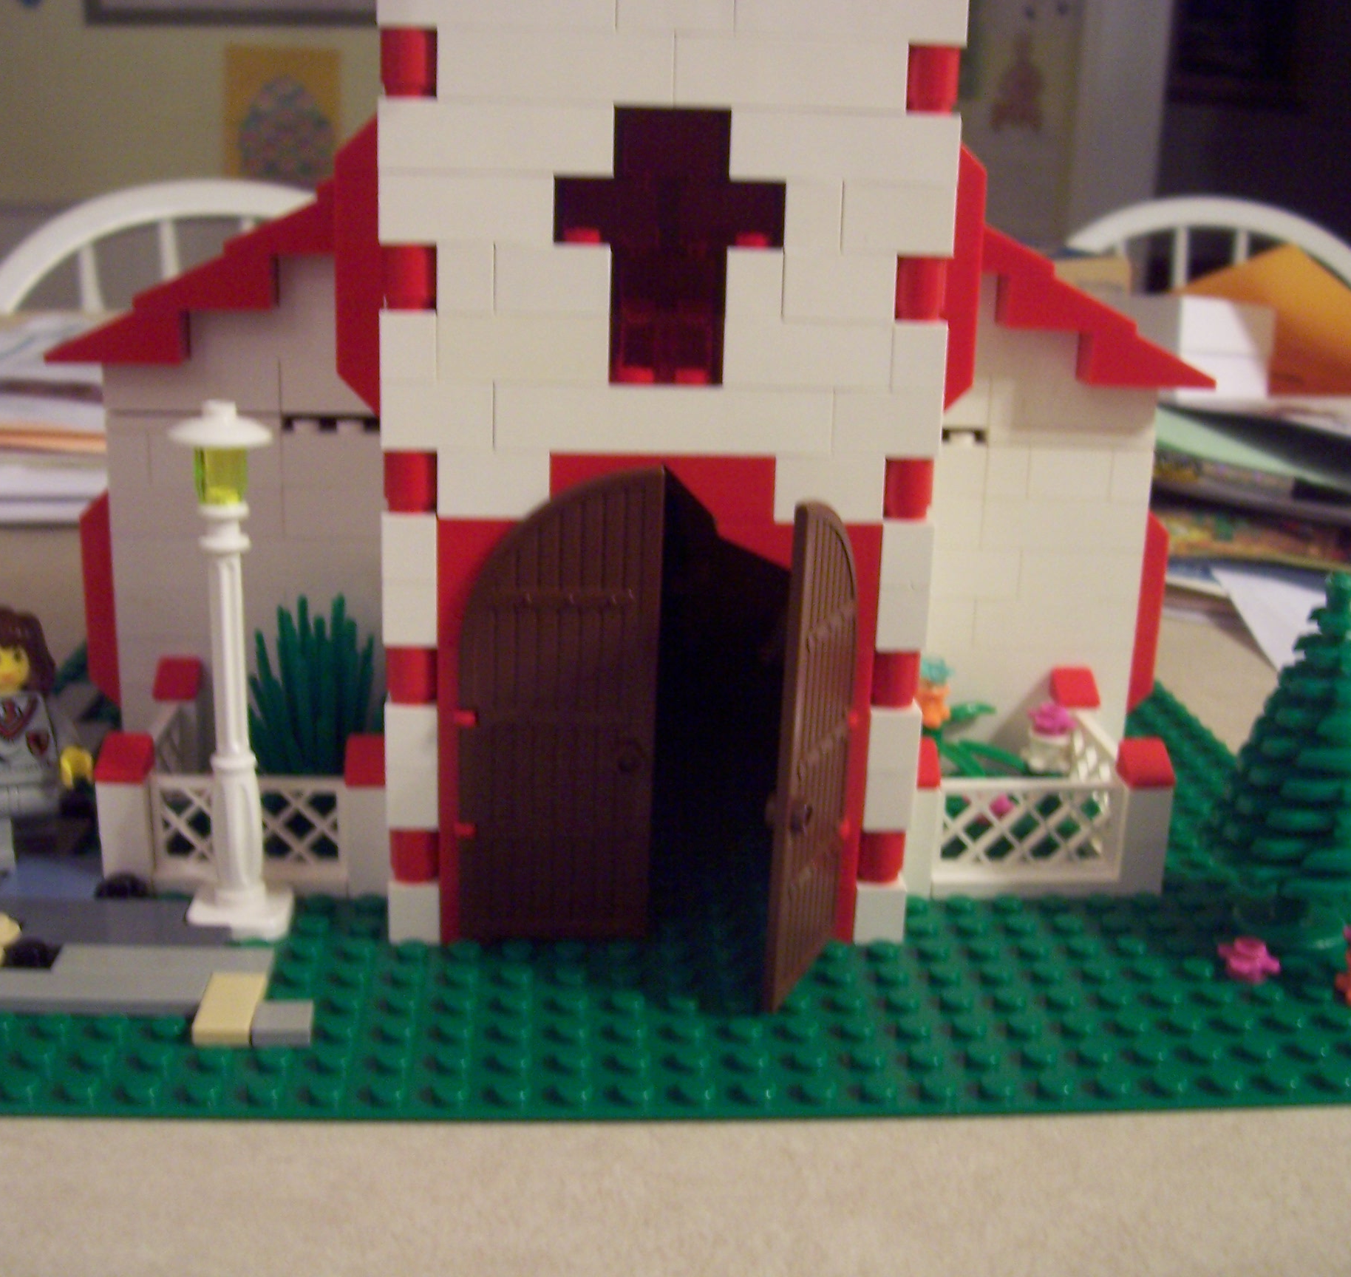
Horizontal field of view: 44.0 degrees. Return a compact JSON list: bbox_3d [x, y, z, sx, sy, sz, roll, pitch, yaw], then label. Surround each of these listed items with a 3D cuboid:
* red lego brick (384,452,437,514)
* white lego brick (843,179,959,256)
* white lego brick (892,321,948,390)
[{"bbox_3d":[-0.038,-0.023,0.243,0.008,0.010,0.008,1,17,-4],"label":"red lego brick"},{"bbox_3d":[0.031,-0.059,0.235,0.016,0.010,0.008,1,16,-4],"label":"white lego brick"},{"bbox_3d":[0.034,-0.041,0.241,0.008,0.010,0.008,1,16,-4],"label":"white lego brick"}]

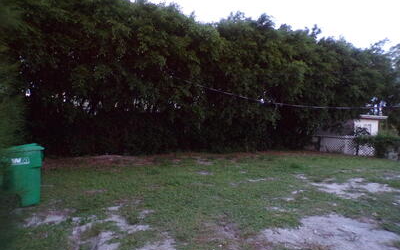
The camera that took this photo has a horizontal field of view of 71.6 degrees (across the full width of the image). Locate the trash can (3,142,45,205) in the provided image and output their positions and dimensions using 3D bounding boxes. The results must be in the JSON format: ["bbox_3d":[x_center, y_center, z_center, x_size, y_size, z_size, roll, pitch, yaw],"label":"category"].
[{"bbox_3d":[-3.400,0.920,5.280,0.780,1.100,0.680,2,-1,-40],"label":"trash can"}]

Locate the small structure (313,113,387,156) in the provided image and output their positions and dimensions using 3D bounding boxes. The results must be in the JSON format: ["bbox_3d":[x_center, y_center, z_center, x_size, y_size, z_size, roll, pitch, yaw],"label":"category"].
[{"bbox_3d":[11.500,0.730,21.500,3.100,2.750,3.900,2,-1,-19],"label":"small structure"}]

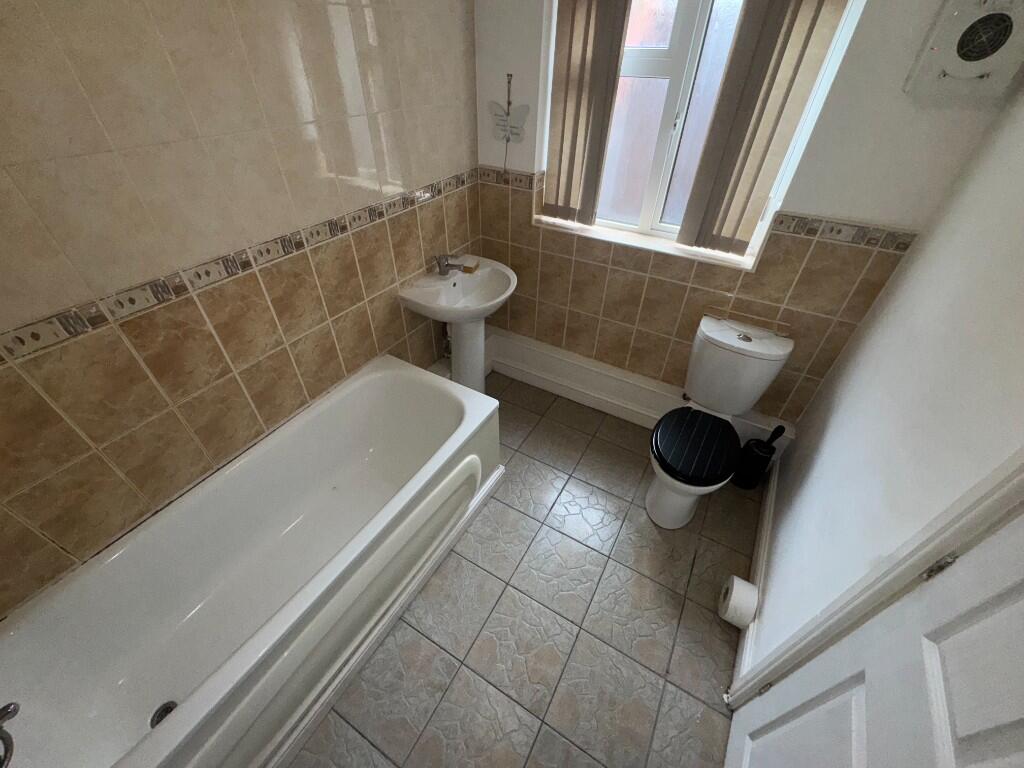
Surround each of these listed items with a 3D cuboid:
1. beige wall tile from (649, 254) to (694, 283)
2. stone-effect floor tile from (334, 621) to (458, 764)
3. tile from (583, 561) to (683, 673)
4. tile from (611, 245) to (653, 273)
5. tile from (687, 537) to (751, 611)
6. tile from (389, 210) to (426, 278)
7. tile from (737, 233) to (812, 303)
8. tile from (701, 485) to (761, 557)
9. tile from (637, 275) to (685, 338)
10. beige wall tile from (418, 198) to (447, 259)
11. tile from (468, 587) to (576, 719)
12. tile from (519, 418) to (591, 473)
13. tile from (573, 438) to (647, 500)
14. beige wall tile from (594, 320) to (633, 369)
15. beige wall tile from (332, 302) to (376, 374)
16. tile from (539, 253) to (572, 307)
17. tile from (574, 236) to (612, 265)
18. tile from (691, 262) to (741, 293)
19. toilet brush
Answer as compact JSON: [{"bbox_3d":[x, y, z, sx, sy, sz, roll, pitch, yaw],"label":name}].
[{"bbox_3d":[0.781,-0.562,2.013,0.200,0.120,0.010,21,43,23],"label":"beige wall tile"},{"bbox_3d":[-0.411,1.067,1.479,0.330,0.010,0.330,21,43,23],"label":"stone-effect floor tile"},{"bbox_3d":[0.495,0.921,1.664,0.327,0.010,0.327,21,43,23],"label":"tile"},{"bbox_3d":[0.608,-0.632,2.099,0.202,0.121,0.010,21,43,22],"label":"tile"},{"bbox_3d":[0.905,0.837,1.799,0.215,0.010,0.329,21,43,22],"label":"tile"},{"bbox_3d":[-0.500,-0.660,1.965,0.010,0.302,0.202,21,43,22],"label":"tile"},{"bbox_3d":[1.140,-0.500,1.808,0.202,0.302,0.010,21,43,22],"label":"tile"},{"bbox_3d":[1.071,0.655,2.023,0.215,0.010,0.329,21,43,22],"label":"tile"},{"bbox_3d":[0.773,-0.393,2.136,0.200,0.301,0.010,21,44,23],"label":"tile"},{"bbox_3d":[-0.388,-0.754,2.052,0.010,0.297,0.196,21,43,22],"label":"beige wall tile"},{"bbox_3d":[0.041,0.957,1.514,0.317,0.010,0.316,21,43,22],"label":"tile"},{"bbox_3d":[0.246,0.330,2.278,0.317,0.010,0.316,21,43,22],"label":"tile"},{"bbox_3d":[0.540,0.452,2.244,0.329,0.010,0.329,20,43,22],"label":"tile"},{"bbox_3d":[0.599,-0.232,2.417,0.200,0.286,0.010,21,43,23],"label":"beige wall tile"},{"bbox_3d":[-0.711,-0.203,1.880,0.010,0.301,0.200,21,44,23],"label":"beige wall tile"},{"bbox_3d":[0.245,-0.586,2.336,0.196,0.297,0.010,21,43,22],"label":"tile"},{"bbox_3d":[0.432,-0.702,2.174,0.202,0.127,0.010,21,43,22],"label":"tile"},{"bbox_3d":[0.958,-0.495,1.935,0.200,0.120,0.010,21,43,23],"label":"tile"},{"bbox_3d":[1.219,0.341,2.051,0.138,0.413,0.135,21,43,23],"label":"toilet brush"}]

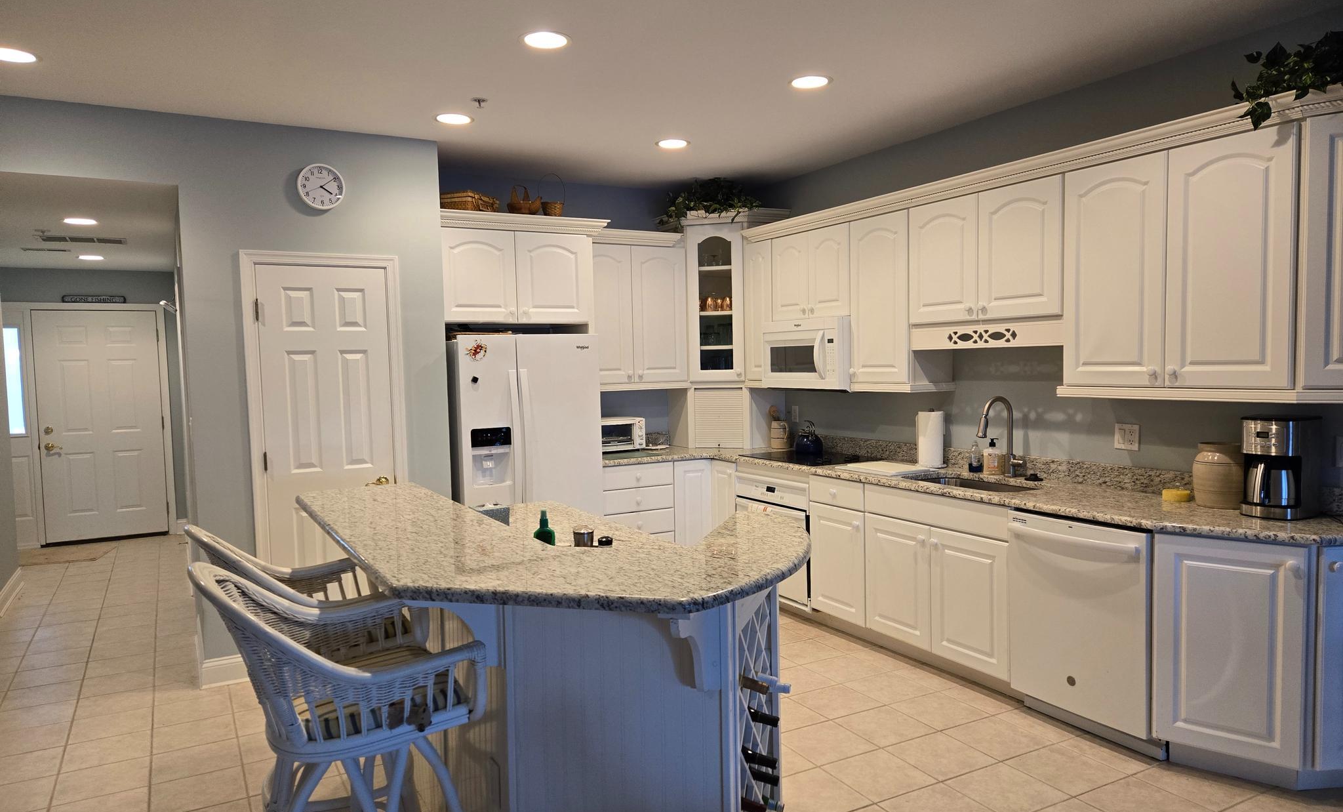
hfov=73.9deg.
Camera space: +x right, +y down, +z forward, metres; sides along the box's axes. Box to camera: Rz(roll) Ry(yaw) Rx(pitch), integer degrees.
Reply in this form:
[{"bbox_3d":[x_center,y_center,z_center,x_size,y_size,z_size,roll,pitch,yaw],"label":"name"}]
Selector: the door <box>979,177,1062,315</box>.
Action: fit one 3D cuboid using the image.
[{"bbox_3d":[1.575,-0.697,4.027,0.025,0.598,0.454,-3,3,-29],"label":"door"}]

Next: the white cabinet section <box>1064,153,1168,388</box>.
[{"bbox_3d":[1.831,-0.537,3.685,0.025,0.918,0.450,-3,3,-30],"label":"white cabinet section"}]

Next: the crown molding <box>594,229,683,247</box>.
[{"bbox_3d":[-0.258,-1.098,5.870,0.730,0.094,0.078,-3,3,-29],"label":"crown molding"}]

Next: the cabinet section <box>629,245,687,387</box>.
[{"bbox_3d":[-0.081,-0.622,6.102,0.412,0.917,0.025,-3,3,-30],"label":"cabinet section"}]

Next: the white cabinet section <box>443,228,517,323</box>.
[{"bbox_3d":[-1.092,-0.738,5.062,0.443,0.526,0.025,-3,3,-29],"label":"white cabinet section"}]

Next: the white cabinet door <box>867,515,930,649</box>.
[{"bbox_3d":[1.127,0.863,4.432,0.024,0.601,0.450,-3,3,-29],"label":"white cabinet door"}]

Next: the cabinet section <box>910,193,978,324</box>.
[{"bbox_3d":[1.354,-0.713,4.429,0.025,0.598,0.453,-3,3,-29],"label":"cabinet section"}]

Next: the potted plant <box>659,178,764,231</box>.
[{"bbox_3d":[0.268,-1.397,6.170,0.670,0.340,0.450,0,3,16],"label":"potted plant"}]

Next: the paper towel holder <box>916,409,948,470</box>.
[{"bbox_3d":[1.419,0.172,4.864,0.165,0.315,0.165,-3,3,-29],"label":"paper towel holder"}]

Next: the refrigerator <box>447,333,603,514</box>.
[{"bbox_3d":[-0.961,0.433,5.381,0.833,1.687,0.850,-3,3,-30],"label":"refrigerator"}]

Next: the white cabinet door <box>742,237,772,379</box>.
[{"bbox_3d":[0.584,-0.616,5.838,0.025,0.900,0.290,-3,3,-29],"label":"white cabinet door"}]

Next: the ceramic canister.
[{"bbox_3d":[2.146,0.265,3.458,0.210,0.242,0.210,-3,3,-29],"label":"ceramic canister"}]

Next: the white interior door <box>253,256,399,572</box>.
[{"bbox_3d":[-1.742,0.309,4.569,0.612,2.030,0.040,-3,3,-29],"label":"white interior door"}]

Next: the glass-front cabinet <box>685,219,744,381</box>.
[{"bbox_3d":[0.361,-0.700,6.242,0.410,1.045,0.450,0,3,16],"label":"glass-front cabinet"}]

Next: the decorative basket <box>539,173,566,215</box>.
[{"bbox_3d":[-0.718,-1.262,5.382,0.165,0.275,0.160,-1,3,-7],"label":"decorative basket"}]

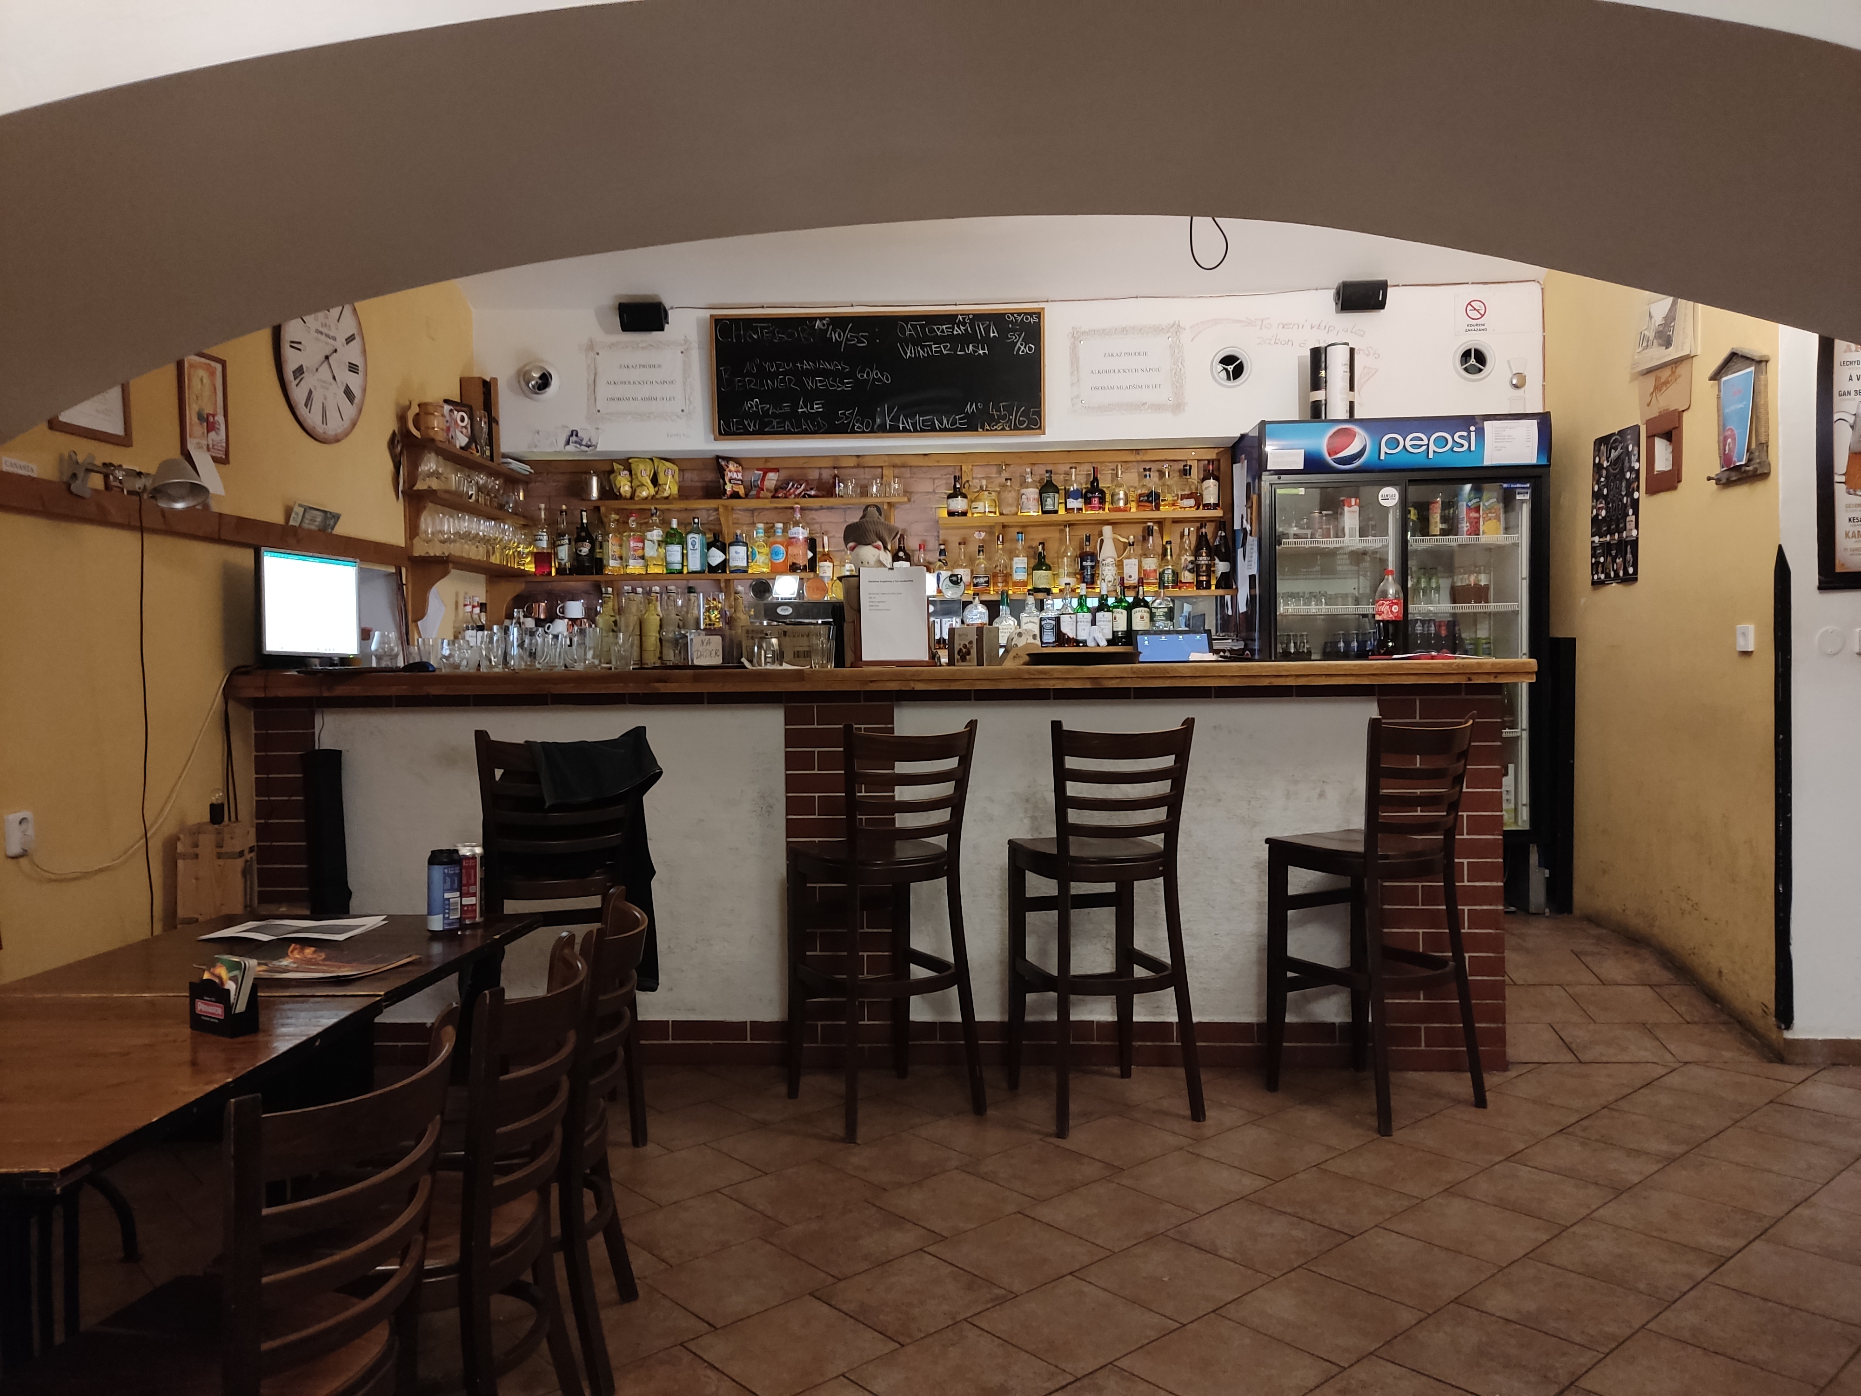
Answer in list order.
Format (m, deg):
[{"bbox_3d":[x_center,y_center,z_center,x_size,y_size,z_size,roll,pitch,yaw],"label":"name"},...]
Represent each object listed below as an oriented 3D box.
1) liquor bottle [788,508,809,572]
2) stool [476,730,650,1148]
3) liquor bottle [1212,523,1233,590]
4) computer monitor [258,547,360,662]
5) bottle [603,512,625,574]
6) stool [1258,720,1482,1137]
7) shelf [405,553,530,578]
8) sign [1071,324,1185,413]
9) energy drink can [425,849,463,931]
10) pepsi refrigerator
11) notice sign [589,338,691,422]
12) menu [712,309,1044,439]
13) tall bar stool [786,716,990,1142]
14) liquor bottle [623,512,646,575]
[{"bbox_3d":[-0.596,-0.716,6.074,0.086,0.290,0.086,-1,1,2],"label":"liquor bottle"},{"bbox_3d":[-1.023,0.646,3.836,0.450,1.130,0.500,-1,1,-8],"label":"stool"},{"bbox_3d":[1.381,-0.670,6.335,0.082,0.319,0.082,-1,1,3],"label":"liquor bottle"},{"bbox_3d":[-2.124,-0.299,4.617,0.160,0.390,0.450,0,1,17],"label":"computer monitor"},{"bbox_3d":[-1.525,-0.742,6.486,0.085,0.298,0.085,-1,1,3],"label":"bottle"},{"bbox_3d":[1.293,0.618,3.969,0.450,1.135,0.485,-1,1,-31],"label":"stool"},{"bbox_3d":[-1.947,-0.554,5.675,0.160,0.030,0.780,-1,1,9],"label":"shelf"},{"bbox_3d":[0.918,-1.526,6.235,0.530,0.412,0.015,-1,1,3],"label":"sign"},{"bbox_3d":[-0.989,0.393,2.734,0.066,0.168,0.066,-1,1,0],"label":"energy drink can"},{"bbox_3d":[1.938,-0.150,5.768,1.180,1.975,0.700,-1,1,4],"label":"pepsi refrigerator"},{"bbox_3d":[-1.373,-1.503,6.355,0.488,0.399,0.015,-1,1,3],"label":"notice sign"},{"bbox_3d":[-0.231,-1.430,5.937,1.475,0.550,0.025,-1,1,2],"label":"menu"},{"bbox_3d":[-0.154,0.635,3.960,0.450,1.135,0.485,-1,1,-30],"label":"tall bar stool"},{"bbox_3d":[-1.419,-0.743,6.480,0.088,0.301,0.088,-1,1,3],"label":"liquor bottle"}]

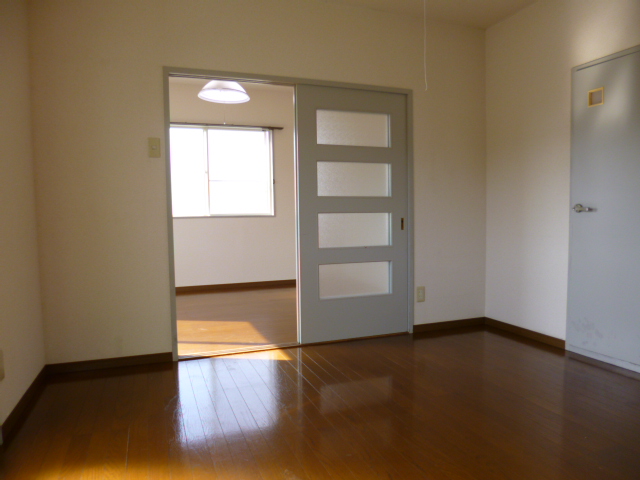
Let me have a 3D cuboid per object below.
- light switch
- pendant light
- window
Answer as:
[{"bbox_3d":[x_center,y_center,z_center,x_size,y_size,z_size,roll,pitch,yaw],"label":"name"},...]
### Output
[{"bbox_3d":[-1.013,-0.565,2.725,0.070,0.120,0.012,-2,4,-20],"label":"light switch"},{"bbox_3d":[-0.859,-1.373,3.981,0.465,0.210,0.465,-2,4,-20],"label":"pendant light"},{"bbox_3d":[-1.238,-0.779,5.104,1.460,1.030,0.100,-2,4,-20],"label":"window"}]

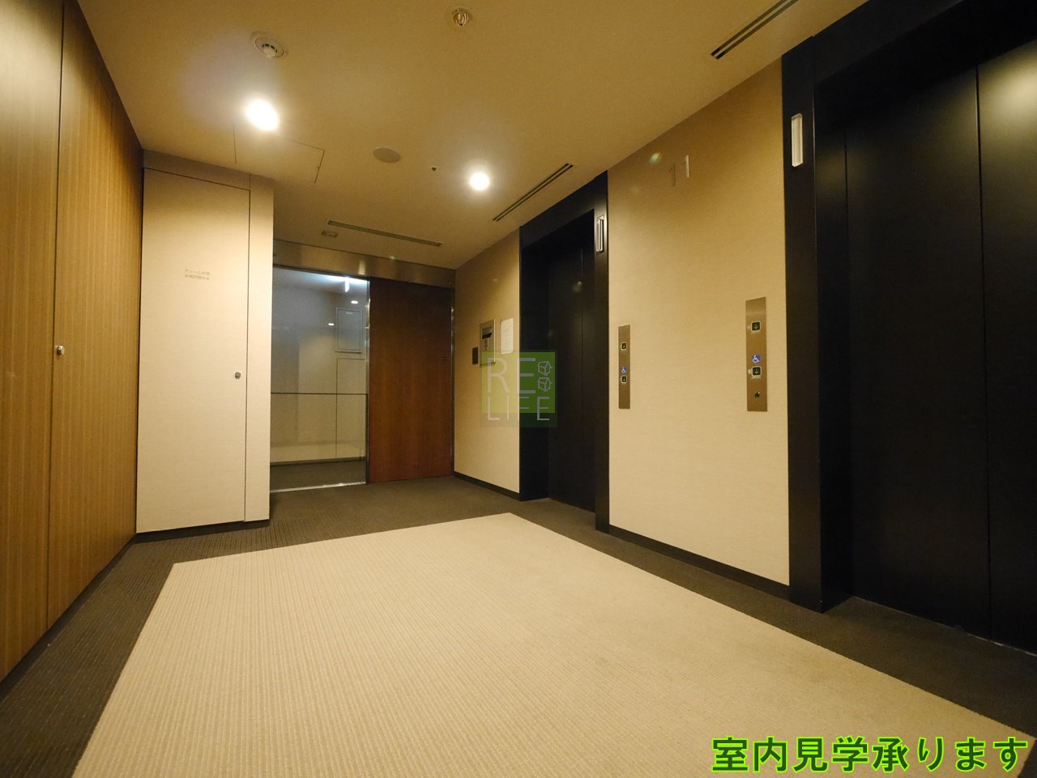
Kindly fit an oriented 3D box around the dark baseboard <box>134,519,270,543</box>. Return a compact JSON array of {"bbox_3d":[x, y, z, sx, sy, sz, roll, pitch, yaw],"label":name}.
[{"bbox_3d":[-2.042,0.925,2.758,0.702,0.062,0.018,1,-2,-33],"label":"dark baseboard"}]

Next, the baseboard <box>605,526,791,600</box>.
[{"bbox_3d":[0.890,0.913,2.293,0.018,0.067,1.083,1,-2,-33],"label":"baseboard"}]

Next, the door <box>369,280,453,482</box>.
[{"bbox_3d":[-1.176,-0.088,4.649,0.923,2.175,0.045,1,-2,-33],"label":"door"}]

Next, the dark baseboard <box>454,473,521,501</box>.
[{"bbox_3d":[-0.362,0.962,4.252,0.018,0.062,1.379,1,-2,-33],"label":"dark baseboard"}]

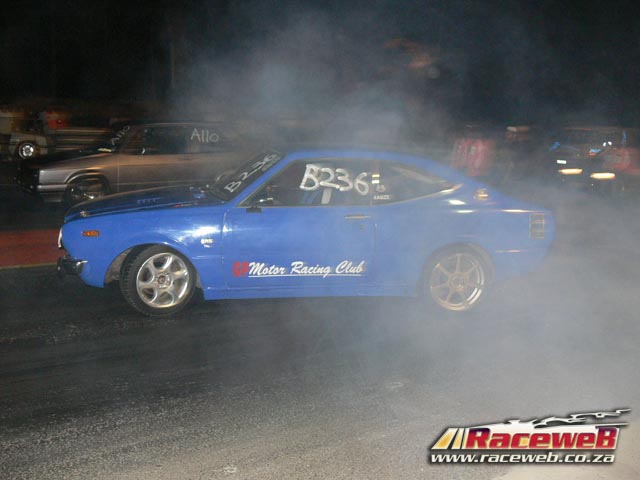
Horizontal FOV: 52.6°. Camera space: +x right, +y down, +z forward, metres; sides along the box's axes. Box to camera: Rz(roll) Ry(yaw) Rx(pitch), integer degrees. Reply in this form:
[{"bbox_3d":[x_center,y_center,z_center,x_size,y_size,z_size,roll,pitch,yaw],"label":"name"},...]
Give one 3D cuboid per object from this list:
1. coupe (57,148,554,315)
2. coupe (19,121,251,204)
[{"bbox_3d":[-0.101,-0.172,5.746,3.980,1.310,1.590,0,11,-12],"label":"coupe"},{"bbox_3d":[-2.780,-1.217,10.583,3.950,1.380,1.630,-5,13,-35],"label":"coupe"}]

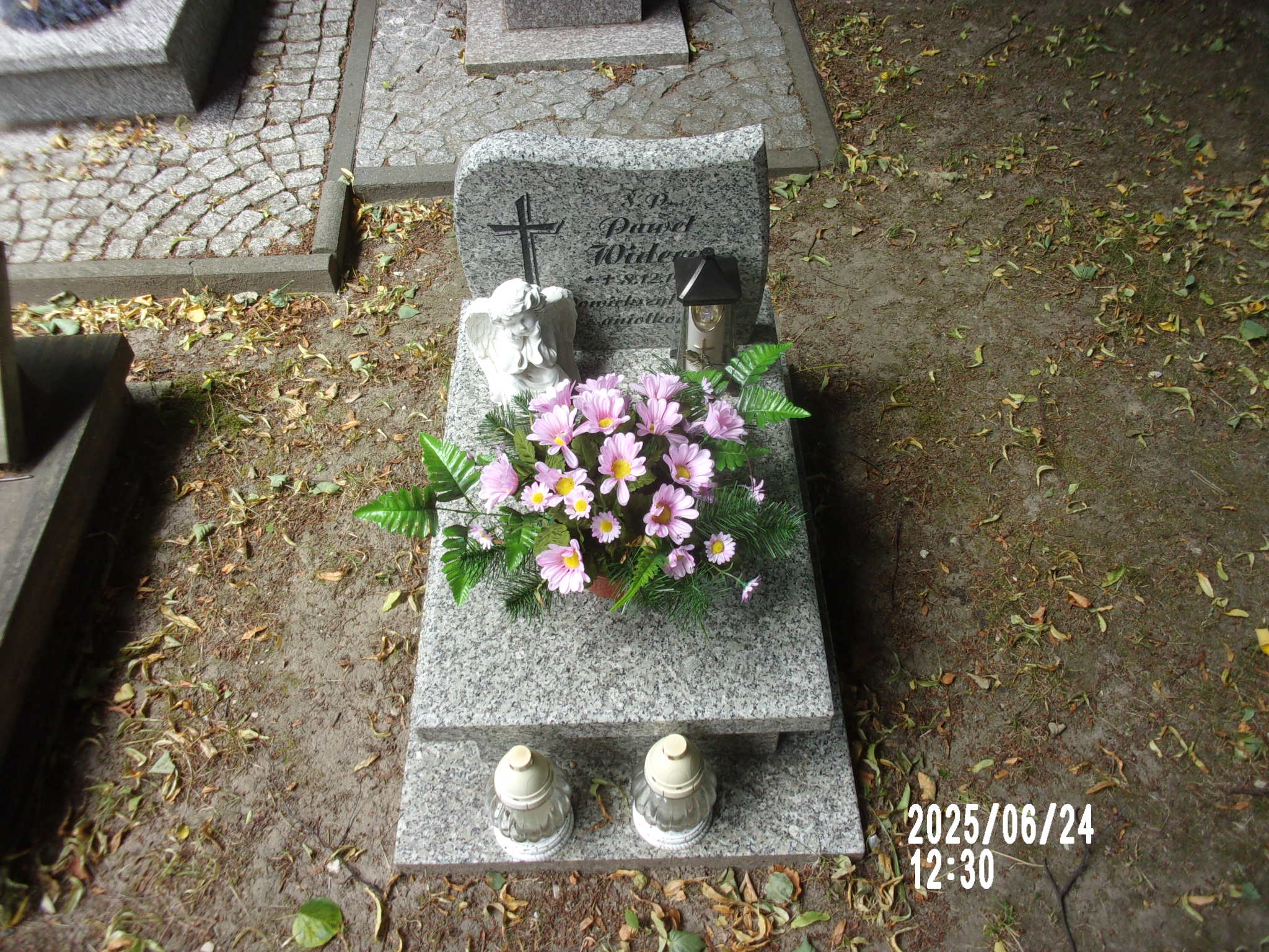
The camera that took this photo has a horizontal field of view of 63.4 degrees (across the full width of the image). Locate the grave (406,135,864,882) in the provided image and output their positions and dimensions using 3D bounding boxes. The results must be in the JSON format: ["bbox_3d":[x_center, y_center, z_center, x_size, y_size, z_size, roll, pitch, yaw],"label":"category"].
[{"bbox_3d":[-0.019,-0.004,1.523,0.660,0.604,0.972,-1,52,-1],"label":"grave"}]

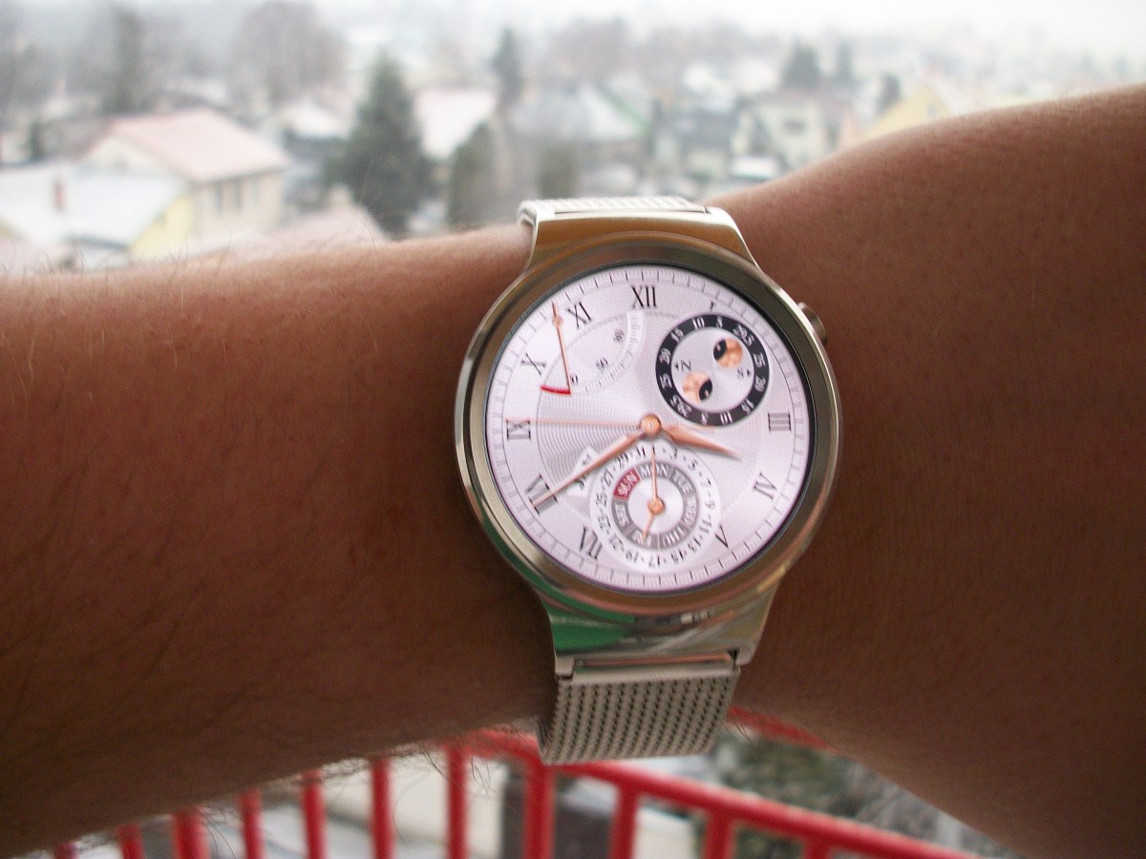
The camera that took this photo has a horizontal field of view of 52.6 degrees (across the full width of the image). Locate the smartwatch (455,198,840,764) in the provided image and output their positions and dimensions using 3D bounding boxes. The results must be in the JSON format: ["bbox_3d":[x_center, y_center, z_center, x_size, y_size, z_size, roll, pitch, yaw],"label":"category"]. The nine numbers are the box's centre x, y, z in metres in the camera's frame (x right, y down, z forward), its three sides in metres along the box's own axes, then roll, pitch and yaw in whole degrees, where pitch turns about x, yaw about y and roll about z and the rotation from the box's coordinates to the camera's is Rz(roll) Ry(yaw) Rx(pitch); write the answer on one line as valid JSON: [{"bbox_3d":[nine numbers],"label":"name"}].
[{"bbox_3d":[0.006,0.005,0.150,0.043,0.070,0.055,-2,-8,-6],"label":"smartwatch"}]

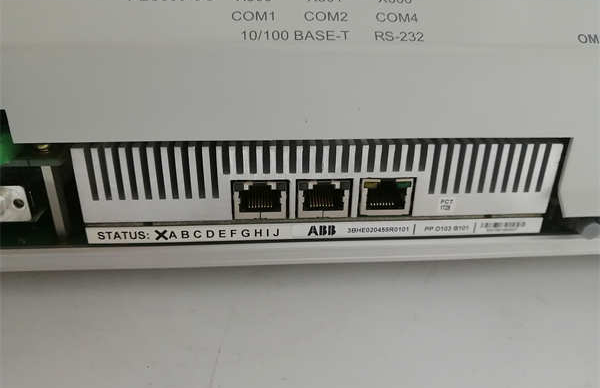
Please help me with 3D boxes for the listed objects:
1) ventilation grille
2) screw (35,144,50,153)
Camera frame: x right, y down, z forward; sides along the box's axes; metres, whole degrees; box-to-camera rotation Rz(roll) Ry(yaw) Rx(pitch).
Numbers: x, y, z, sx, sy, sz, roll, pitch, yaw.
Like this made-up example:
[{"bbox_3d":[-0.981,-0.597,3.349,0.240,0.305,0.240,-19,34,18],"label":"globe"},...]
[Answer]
[{"bbox_3d":[0.008,-0.008,0.147,0.148,0.017,0.005,-1,24,-4],"label":"ventilation grille"},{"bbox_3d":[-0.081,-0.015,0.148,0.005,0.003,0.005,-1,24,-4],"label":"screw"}]

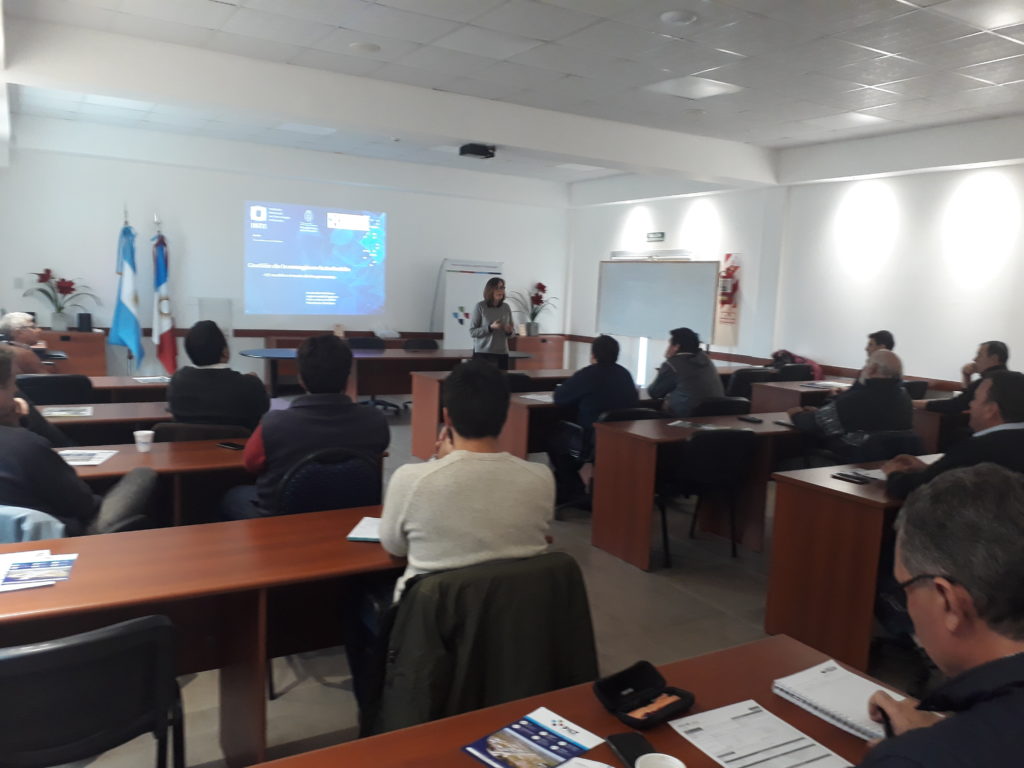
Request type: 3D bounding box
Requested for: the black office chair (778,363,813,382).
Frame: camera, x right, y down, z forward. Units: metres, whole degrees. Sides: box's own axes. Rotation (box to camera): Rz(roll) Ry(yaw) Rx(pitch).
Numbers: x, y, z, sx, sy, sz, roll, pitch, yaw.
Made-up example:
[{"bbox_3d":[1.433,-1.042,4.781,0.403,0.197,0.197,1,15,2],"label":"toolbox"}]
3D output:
[{"bbox_3d":[2.866,0.184,8.805,0.520,0.820,0.560,-2,9,-30],"label":"black office chair"}]

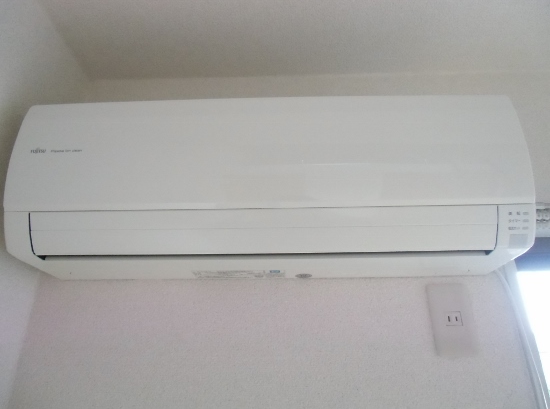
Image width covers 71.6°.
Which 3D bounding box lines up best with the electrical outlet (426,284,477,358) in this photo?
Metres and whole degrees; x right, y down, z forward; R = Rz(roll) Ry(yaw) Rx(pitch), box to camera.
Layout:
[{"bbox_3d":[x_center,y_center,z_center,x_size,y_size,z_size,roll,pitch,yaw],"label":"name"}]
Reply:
[{"bbox_3d":[0.305,0.195,0.650,0.071,0.122,0.010,-1,-24,1],"label":"electrical outlet"}]

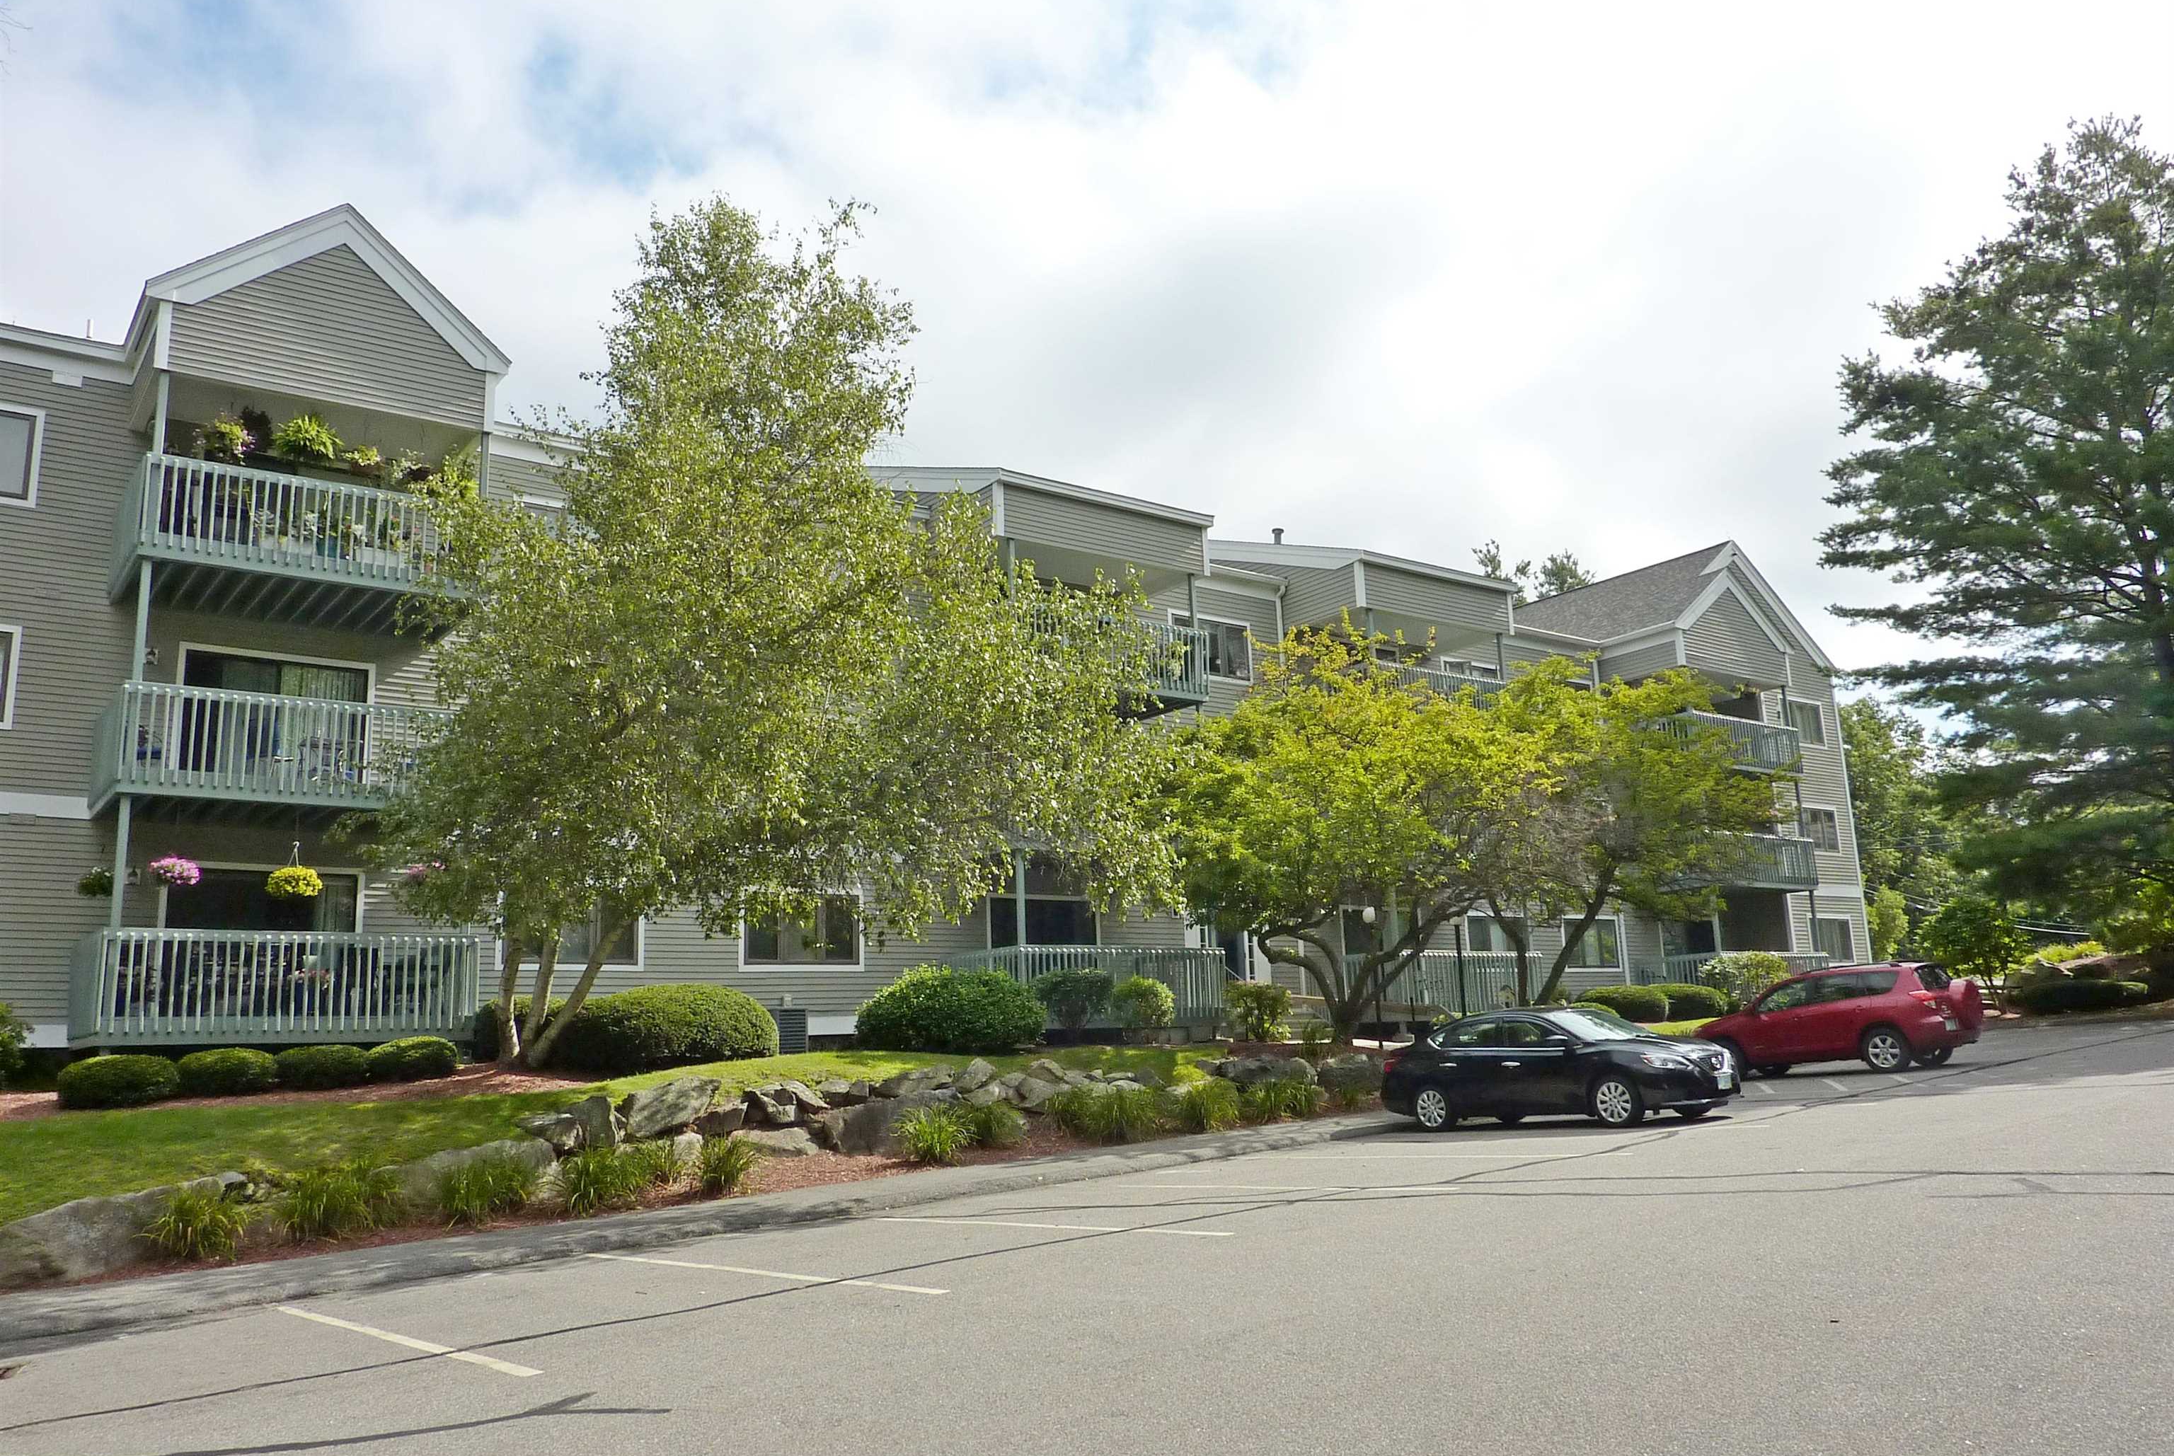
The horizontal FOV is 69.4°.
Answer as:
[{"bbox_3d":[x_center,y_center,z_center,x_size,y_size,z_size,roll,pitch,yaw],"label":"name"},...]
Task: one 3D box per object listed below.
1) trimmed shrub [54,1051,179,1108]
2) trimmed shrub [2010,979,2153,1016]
[{"bbox_3d":[-10.079,3.667,16.320,1.087,0.548,1.087,6,-14,-36],"label":"trimmed shrub"},{"bbox_3d":[23.435,6.354,37.053,1.600,0.746,2.767,7,-14,-39],"label":"trimmed shrub"}]

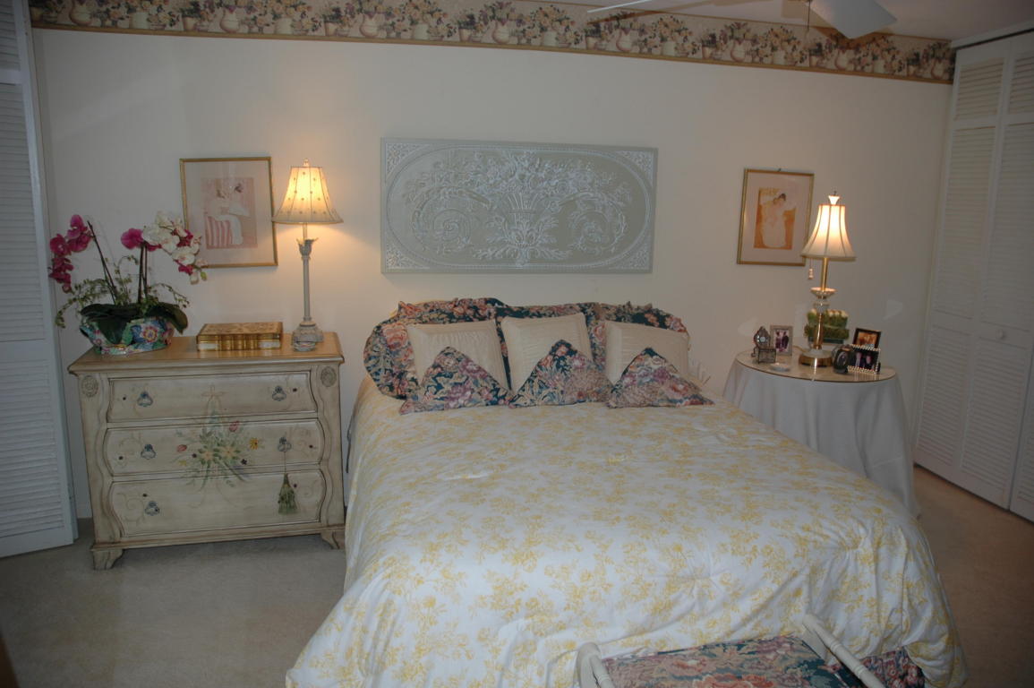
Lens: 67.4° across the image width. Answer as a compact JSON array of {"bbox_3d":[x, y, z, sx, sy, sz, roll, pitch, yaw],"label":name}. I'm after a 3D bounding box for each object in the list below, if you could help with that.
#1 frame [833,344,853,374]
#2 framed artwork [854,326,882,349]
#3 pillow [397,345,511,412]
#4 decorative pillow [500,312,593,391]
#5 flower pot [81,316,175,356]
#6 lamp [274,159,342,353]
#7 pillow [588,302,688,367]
[{"bbox_3d":[1.539,0.076,3.664,0.085,0.125,0.040,6,4,27],"label":"frame"},{"bbox_3d":[1.740,0.018,3.879,0.035,0.170,0.130,14,-1,-41],"label":"framed artwork"},{"bbox_3d":[-0.277,0.144,3.399,0.470,0.300,0.140,-2,-21,-13],"label":"pillow"},{"bbox_3d":[0.152,0.034,3.701,0.410,0.390,0.140,-2,-10,-13],"label":"decorative pillow"},{"bbox_3d":[-1.682,-0.044,3.362,0.380,0.145,0.330,-1,10,-13],"label":"flower pot"},{"bbox_3d":[-0.927,-0.406,3.433,0.300,0.795,0.300,-2,11,-13],"label":"lamp"},{"bbox_3d":[0.623,0.020,3.946,0.610,0.470,0.170,-1,-15,-13],"label":"pillow"}]

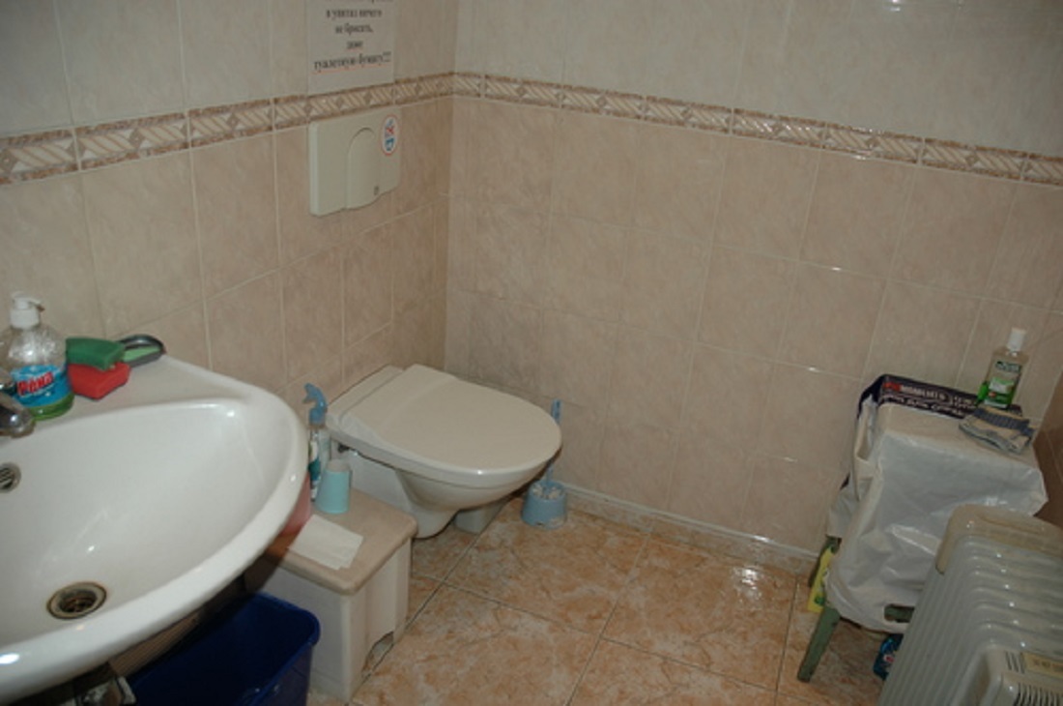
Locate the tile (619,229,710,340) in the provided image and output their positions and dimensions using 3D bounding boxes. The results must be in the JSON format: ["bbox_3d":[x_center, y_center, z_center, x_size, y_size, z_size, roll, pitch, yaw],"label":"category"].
[{"bbox_3d":[0.315,-0.159,1.916,0.200,0.252,0.010,14,26,19],"label":"tile"}]

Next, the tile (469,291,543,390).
[{"bbox_3d":[-0.070,-0.020,2.150,0.200,0.252,0.010,14,26,19],"label":"tile"}]

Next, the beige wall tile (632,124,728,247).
[{"bbox_3d":[0.338,-0.391,1.838,0.200,0.250,0.010,14,26,19],"label":"beige wall tile"}]

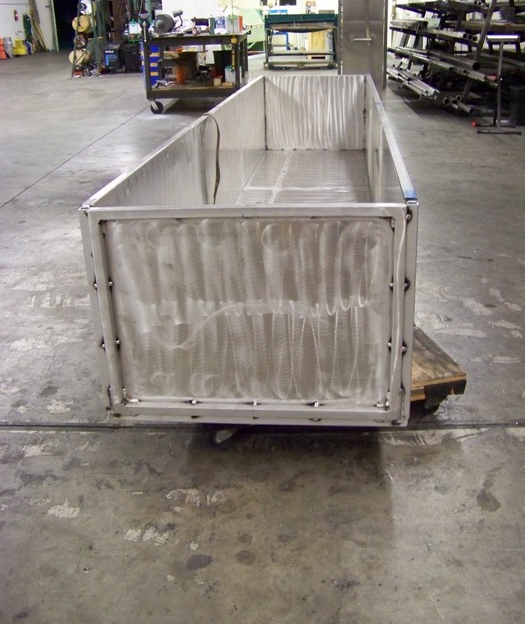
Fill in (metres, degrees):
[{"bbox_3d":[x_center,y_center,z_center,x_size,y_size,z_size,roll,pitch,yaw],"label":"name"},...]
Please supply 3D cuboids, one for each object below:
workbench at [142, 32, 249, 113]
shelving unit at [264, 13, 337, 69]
[{"bbox_3d":[-0.844,-3.459,10.367,1.220,0.930,2.400,-1,23,1],"label":"workbench"},{"bbox_3d":[0.842,-5.875,15.813,1.590,1.080,0.720,-1,23,1],"label":"shelving unit"}]

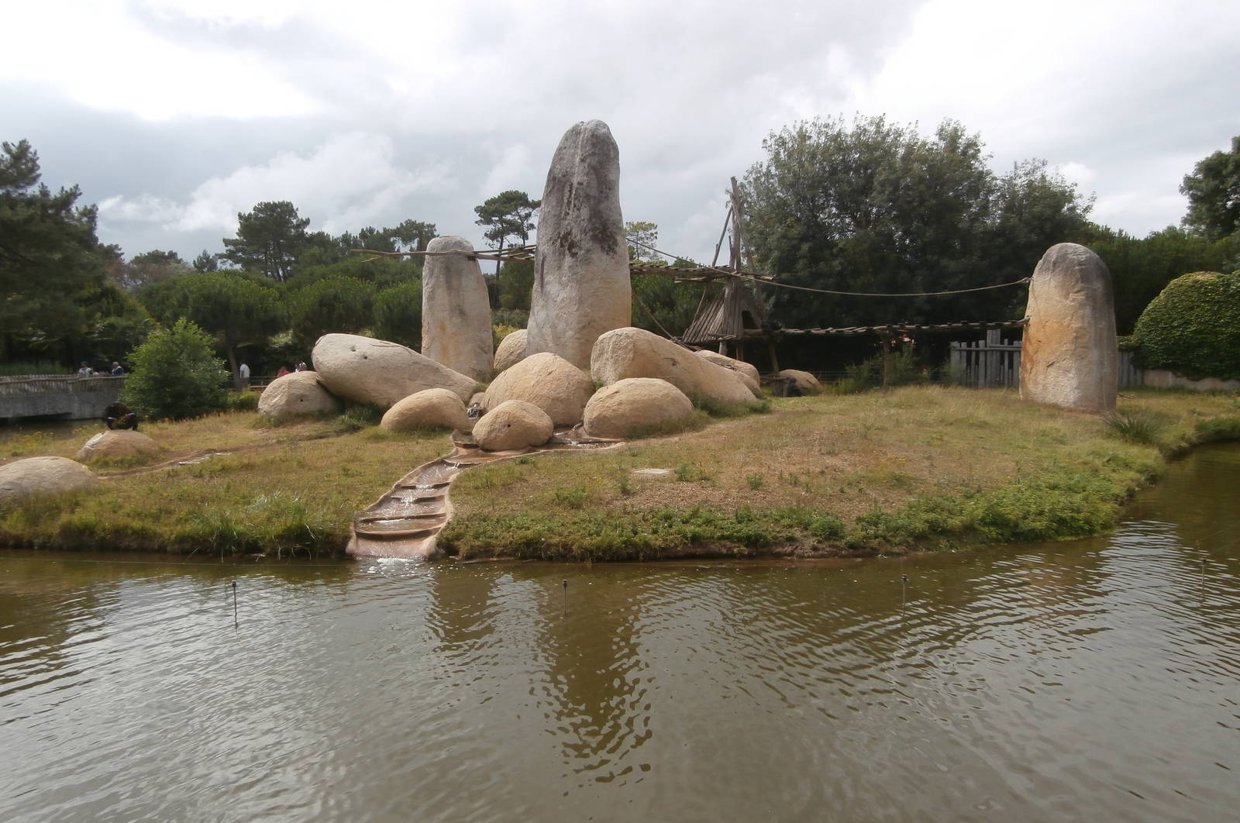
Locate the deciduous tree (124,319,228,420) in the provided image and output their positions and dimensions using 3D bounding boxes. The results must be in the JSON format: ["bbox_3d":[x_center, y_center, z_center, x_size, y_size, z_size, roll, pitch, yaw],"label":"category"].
[{"bbox_3d":[-14.450,-1.372,28.000,3.350,3.300,3.100,-3,4,-27],"label":"deciduous tree"}]

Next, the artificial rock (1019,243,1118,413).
[{"bbox_3d":[14.672,-2.754,28.190,2.880,5.350,2.700,0,3,0],"label":"artificial rock"}]

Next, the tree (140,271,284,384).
[{"bbox_3d":[-23.271,-4.721,49.000,8.100,6.500,7.300,-3,4,-25],"label":"tree"}]

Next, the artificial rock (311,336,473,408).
[{"bbox_3d":[-7.047,-1.232,26.973,5.110,2.330,2.700,0,3,0],"label":"artificial rock"}]

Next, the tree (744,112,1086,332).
[{"bbox_3d":[14.632,-7.711,43.638,16.730,13.180,14.000,0,3,0],"label":"tree"}]

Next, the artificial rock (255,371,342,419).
[{"bbox_3d":[-9.796,-0.468,26.315,2.430,1.520,2.300,0,3,0],"label":"artificial rock"}]

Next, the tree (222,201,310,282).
[{"bbox_3d":[-27.742,-8.830,67.613,6.400,14.930,6.500,0,3,0],"label":"tree"}]

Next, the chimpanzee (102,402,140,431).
[{"bbox_3d":[-11.916,0.126,20.539,0.890,0.680,0.700,1,3,20],"label":"chimpanzee"}]

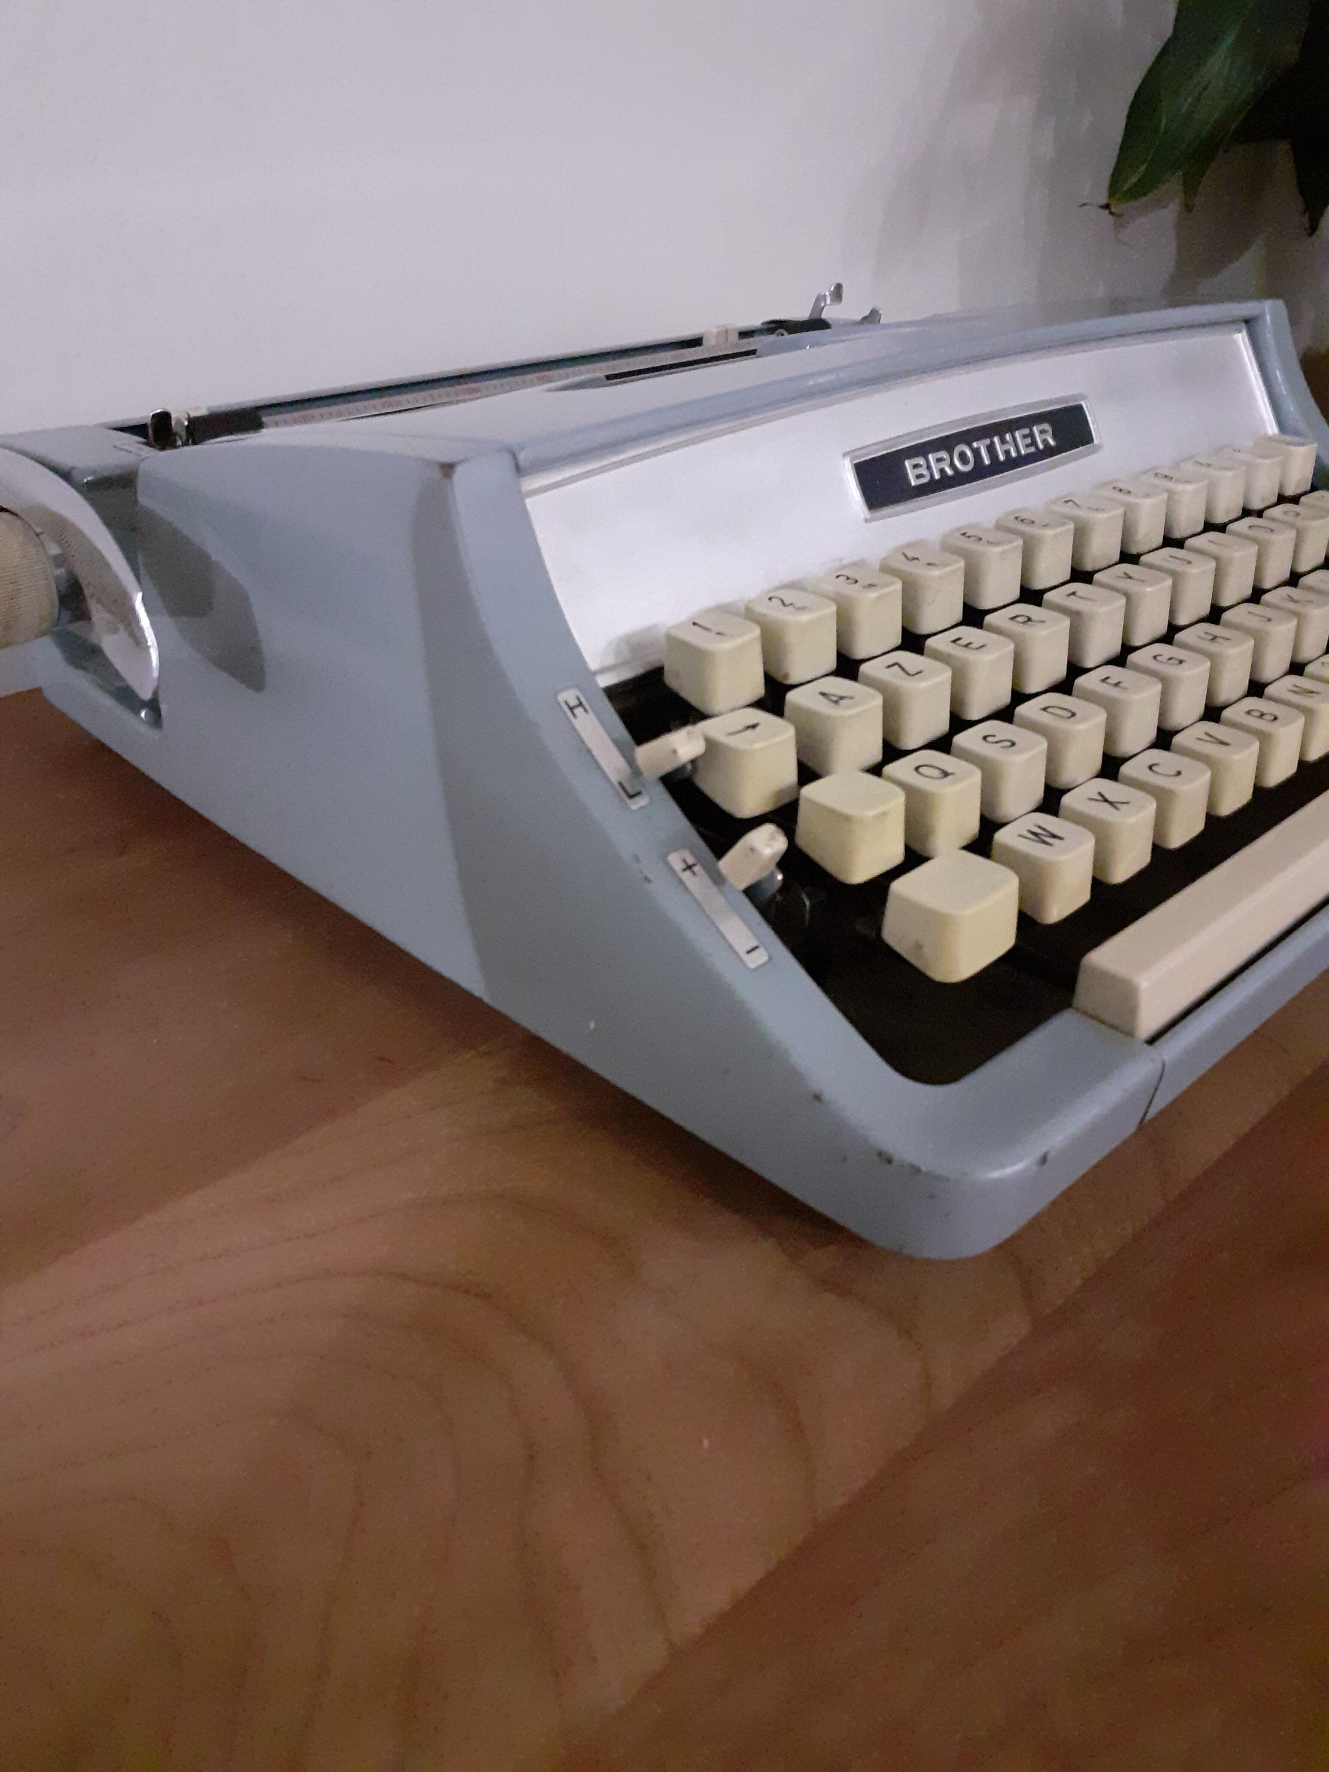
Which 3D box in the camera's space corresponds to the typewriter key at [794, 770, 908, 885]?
[{"bbox_3d":[0.029,-0.009,0.216,0.014,0.012,0.015,-25,40,-37],"label":"typewriter key"}]

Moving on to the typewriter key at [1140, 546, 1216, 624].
[{"bbox_3d":[0.112,-0.065,0.302,0.013,0.012,0.014,-25,37,-37],"label":"typewriter key"}]

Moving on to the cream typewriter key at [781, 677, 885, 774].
[{"bbox_3d":[0.029,-0.027,0.233,0.013,0.012,0.013,-25,39,-37],"label":"cream typewriter key"}]

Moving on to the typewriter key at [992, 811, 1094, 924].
[{"bbox_3d":[0.063,-0.003,0.228,0.013,0.012,0.013,-25,39,-37],"label":"typewriter key"}]

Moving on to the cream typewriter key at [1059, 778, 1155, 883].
[{"bbox_3d":[0.077,-0.009,0.240,0.013,0.012,0.014,-25,37,-37],"label":"cream typewriter key"}]

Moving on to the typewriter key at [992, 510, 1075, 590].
[{"bbox_3d":[0.078,-0.071,0.290,0.013,0.013,0.013,-25,39,-37],"label":"typewriter key"}]

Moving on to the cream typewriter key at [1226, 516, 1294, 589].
[{"bbox_3d":[0.139,-0.078,0.324,0.013,0.012,0.013,-25,39,-37],"label":"cream typewriter key"}]

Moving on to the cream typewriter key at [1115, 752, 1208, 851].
[{"bbox_3d":[0.090,-0.016,0.252,0.013,0.012,0.014,-25,37,-37],"label":"cream typewriter key"}]

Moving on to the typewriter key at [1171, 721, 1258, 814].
[{"bbox_3d":[0.104,-0.022,0.262,0.013,0.012,0.013,-25,39,-37],"label":"typewriter key"}]

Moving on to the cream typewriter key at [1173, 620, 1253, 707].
[{"bbox_3d":[0.113,-0.046,0.286,0.013,0.012,0.013,-25,39,-37],"label":"cream typewriter key"}]

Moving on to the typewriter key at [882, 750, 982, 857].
[{"bbox_3d":[0.044,-0.014,0.229,0.013,0.012,0.013,-25,39,-37],"label":"typewriter key"}]

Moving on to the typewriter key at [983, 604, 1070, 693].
[{"bbox_3d":[0.070,-0.046,0.268,0.013,0.012,0.014,-25,37,-37],"label":"typewriter key"}]

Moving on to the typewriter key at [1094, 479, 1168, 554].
[{"bbox_3d":[0.105,-0.084,0.313,0.013,0.013,0.014,-25,37,-37],"label":"typewriter key"}]

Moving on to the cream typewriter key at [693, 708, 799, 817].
[{"bbox_3d":[0.013,-0.020,0.221,0.013,0.012,0.015,-25,37,-37],"label":"cream typewriter key"}]

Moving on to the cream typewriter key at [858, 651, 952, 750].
[{"bbox_3d":[0.042,-0.033,0.245,0.014,0.012,0.015,-25,40,-37],"label":"cream typewriter key"}]

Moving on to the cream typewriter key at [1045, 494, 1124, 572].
[{"bbox_3d":[0.091,-0.077,0.301,0.013,0.013,0.013,-25,39,-37],"label":"cream typewriter key"}]

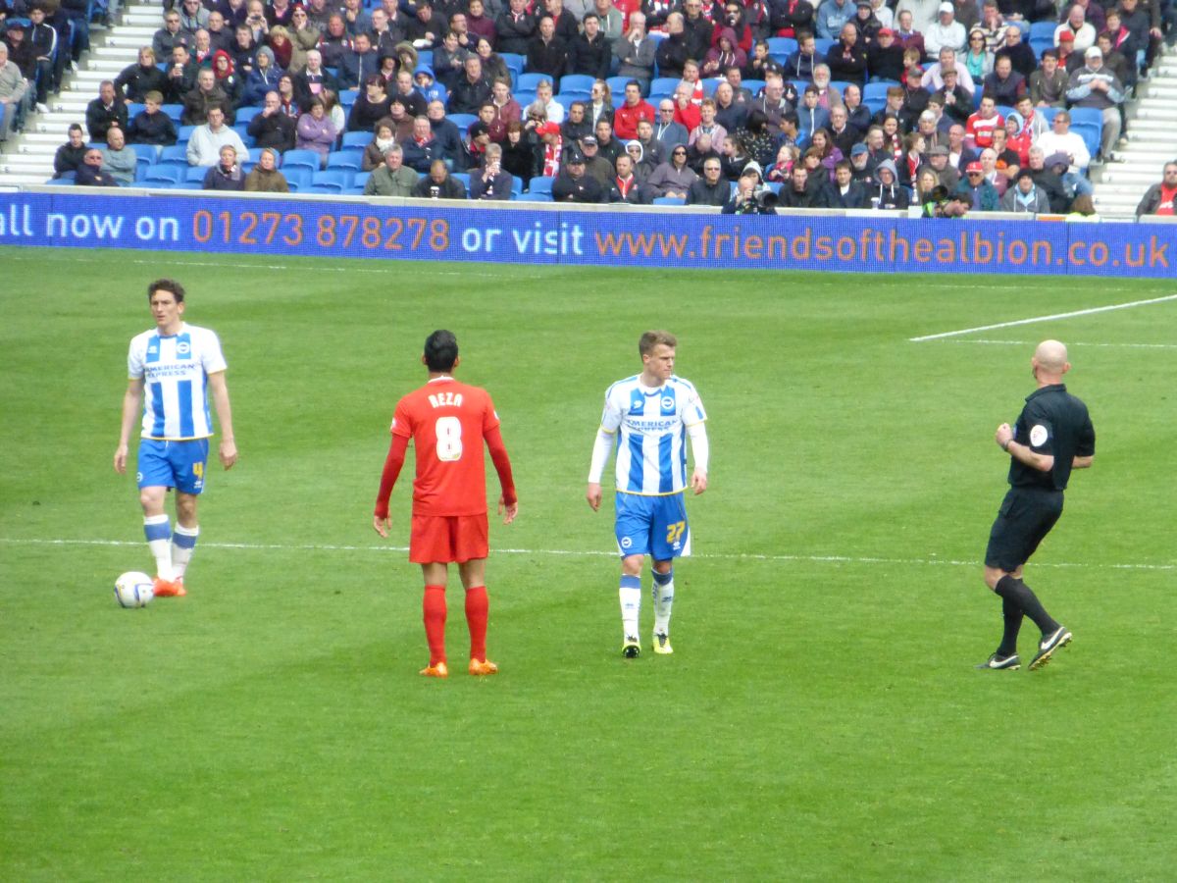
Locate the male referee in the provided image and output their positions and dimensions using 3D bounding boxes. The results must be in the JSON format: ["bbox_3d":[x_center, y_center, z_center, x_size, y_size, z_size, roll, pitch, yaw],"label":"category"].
[{"bbox_3d":[2.395,0.345,66.500,0.700,1.790,0.550,3,3,35],"label":"male referee"}]

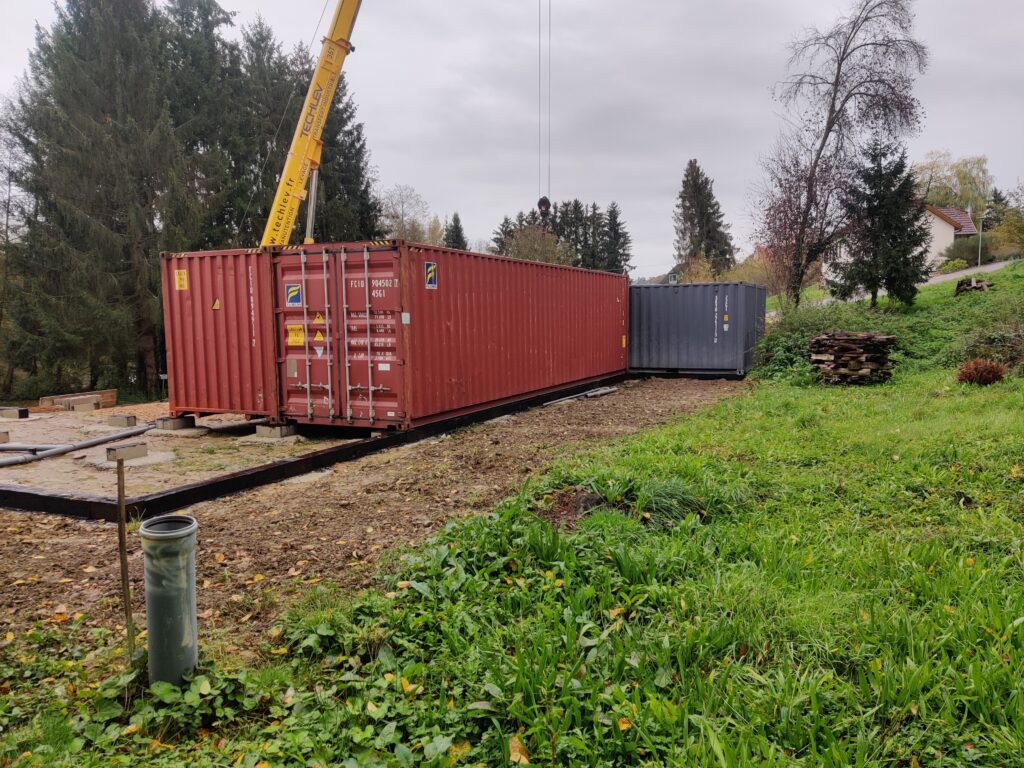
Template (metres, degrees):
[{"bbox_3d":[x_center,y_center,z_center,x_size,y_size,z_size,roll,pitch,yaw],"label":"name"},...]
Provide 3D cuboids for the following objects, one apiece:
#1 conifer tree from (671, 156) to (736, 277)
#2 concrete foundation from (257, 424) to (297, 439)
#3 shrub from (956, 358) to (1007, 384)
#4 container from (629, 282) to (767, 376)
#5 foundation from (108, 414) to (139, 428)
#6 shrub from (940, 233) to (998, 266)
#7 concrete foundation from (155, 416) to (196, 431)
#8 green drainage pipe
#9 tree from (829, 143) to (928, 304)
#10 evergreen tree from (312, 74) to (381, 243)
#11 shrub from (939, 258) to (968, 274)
[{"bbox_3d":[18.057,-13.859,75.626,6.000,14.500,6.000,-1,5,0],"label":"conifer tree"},{"bbox_3d":[-3.866,0.768,13.143,0.510,0.180,0.390,2,5,24],"label":"concrete foundation"},{"bbox_3d":[9.543,-0.254,16.200,1.030,0.520,0.850,-1,5,0],"label":"shrub"},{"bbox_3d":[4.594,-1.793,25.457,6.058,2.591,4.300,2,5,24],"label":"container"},{"bbox_3d":[-7.061,0.678,14.497,0.470,0.175,0.190,2,5,24],"label":"foundation"},{"bbox_3d":[34.368,-10.104,60.000,4.300,2.500,3.200,-1,5,0],"label":"shrub"},{"bbox_3d":[-5.952,0.696,14.155,0.440,0.175,0.460,2,5,24],"label":"concrete foundation"},{"bbox_3d":[-1.735,1.111,4.085,0.292,0.799,0.292,-1,5,0],"label":"green drainage pipe"},{"bbox_3d":[14.336,-6.224,31.276,3.800,6.400,3.600,-1,5,0],"label":"tree"},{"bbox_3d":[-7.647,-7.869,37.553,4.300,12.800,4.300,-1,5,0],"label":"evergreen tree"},{"bbox_3d":[31.508,-8.386,57.000,2.100,1.120,1.700,-1,5,0],"label":"shrub"}]

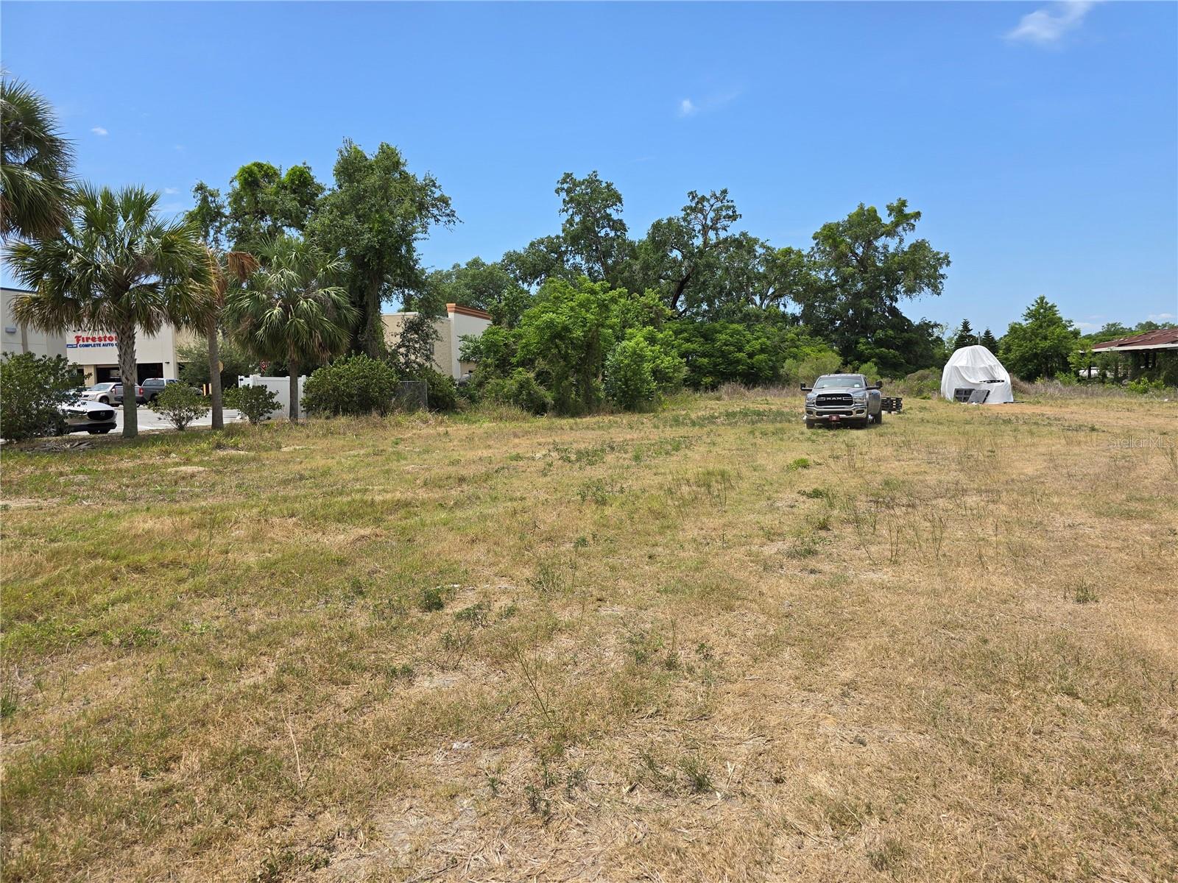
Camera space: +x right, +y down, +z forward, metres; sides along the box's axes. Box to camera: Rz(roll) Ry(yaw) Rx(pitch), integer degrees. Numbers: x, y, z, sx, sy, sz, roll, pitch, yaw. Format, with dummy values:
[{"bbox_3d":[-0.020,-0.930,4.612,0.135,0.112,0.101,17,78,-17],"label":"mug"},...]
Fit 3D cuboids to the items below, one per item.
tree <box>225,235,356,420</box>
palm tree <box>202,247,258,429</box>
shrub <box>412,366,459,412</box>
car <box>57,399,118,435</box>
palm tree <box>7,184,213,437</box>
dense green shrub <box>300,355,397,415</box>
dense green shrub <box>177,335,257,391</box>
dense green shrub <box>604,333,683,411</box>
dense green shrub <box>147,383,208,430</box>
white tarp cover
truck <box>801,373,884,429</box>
[{"bbox_3d":[-12.324,-4.681,32.300,5.000,7.690,4.800,-2,4,-21],"label":"tree"},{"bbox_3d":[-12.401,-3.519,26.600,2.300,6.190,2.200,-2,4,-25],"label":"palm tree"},{"bbox_3d":[-8.370,-2.848,42.500,2.600,2.550,2.400,-1,4,-11],"label":"shrub"},{"bbox_3d":[-17.350,-0.950,24.950,4.600,1.480,1.820,1,4,14],"label":"car"},{"bbox_3d":[-13.751,-3.773,22.600,5.100,7.310,4.900,-3,5,-31],"label":"palm tree"},{"bbox_3d":[-10.852,-2.546,35.500,4.200,2.880,3.600,-2,4,-17],"label":"dense green shrub"},{"bbox_3d":[-27.517,-5.524,58.000,5.300,4.840,4.800,-2,5,-25],"label":"dense green shrub"},{"bbox_3d":[3.008,-3.792,43.000,4.200,4.300,3.900,0,4,4],"label":"dense green shrub"},{"bbox_3d":[-13.650,-1.154,26.000,1.800,1.570,1.750,-3,5,-28],"label":"dense green shrub"},{"bbox_3d":[26.266,-4.534,53.000,4.400,3.960,4.200,2,5,26],"label":"white tarp cover"},{"bbox_3d":[9.420,-1.541,29.000,2.500,1.980,6.500,1,4,23],"label":"truck"}]

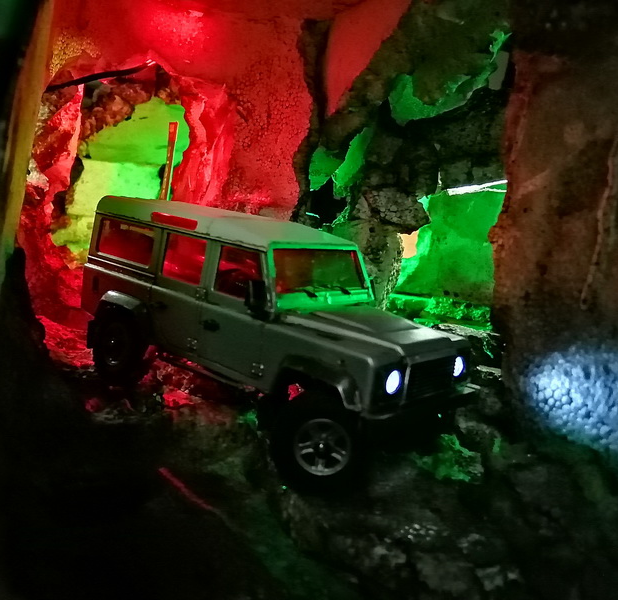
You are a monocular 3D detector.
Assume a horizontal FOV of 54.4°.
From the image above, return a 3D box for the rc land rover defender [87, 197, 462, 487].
[{"bbox_3d":[-0.037,0.012,0.463,0.323,0.146,0.141,15,13,37],"label":"rc land rover defender"}]

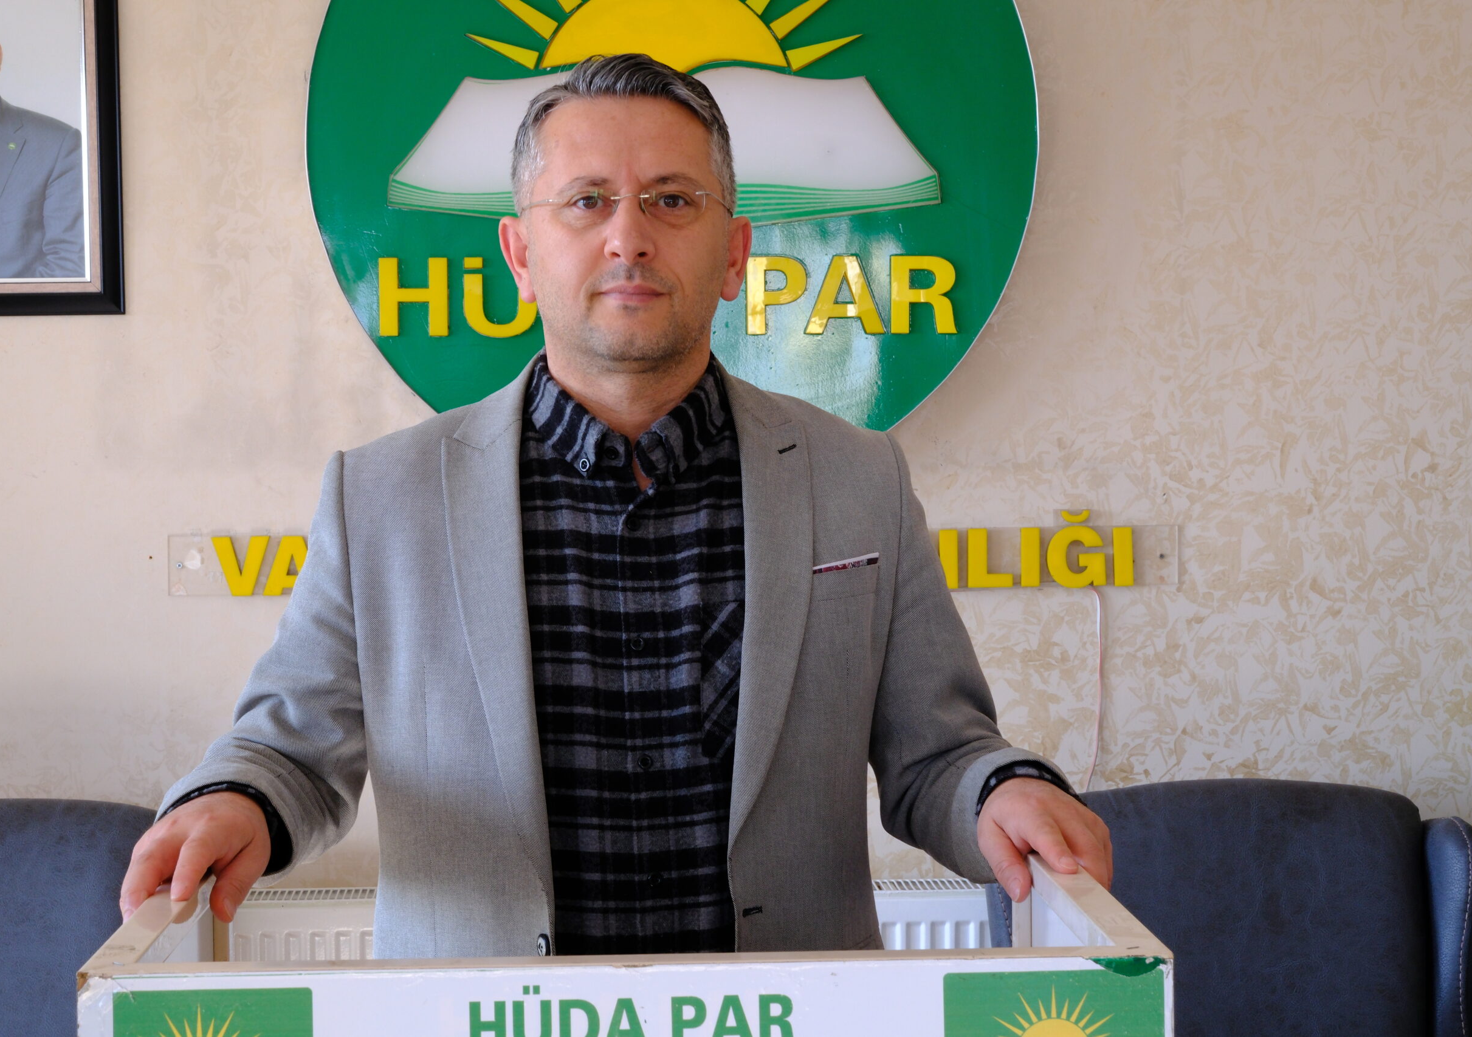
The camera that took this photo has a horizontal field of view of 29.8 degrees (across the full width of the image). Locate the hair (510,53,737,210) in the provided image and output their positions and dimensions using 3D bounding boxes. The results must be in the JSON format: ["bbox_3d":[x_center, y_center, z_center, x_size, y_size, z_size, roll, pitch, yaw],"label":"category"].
[{"bbox_3d":[-0.087,-0.270,2.135,0.172,0.175,0.195,0,-1,-3],"label":"hair"}]

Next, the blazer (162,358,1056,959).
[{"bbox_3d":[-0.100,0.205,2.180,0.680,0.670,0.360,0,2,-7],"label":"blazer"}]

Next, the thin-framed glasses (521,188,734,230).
[{"bbox_3d":[-0.083,-0.221,2.100,0.155,0.045,0.145,-2,-2,-3],"label":"thin-framed glasses"}]

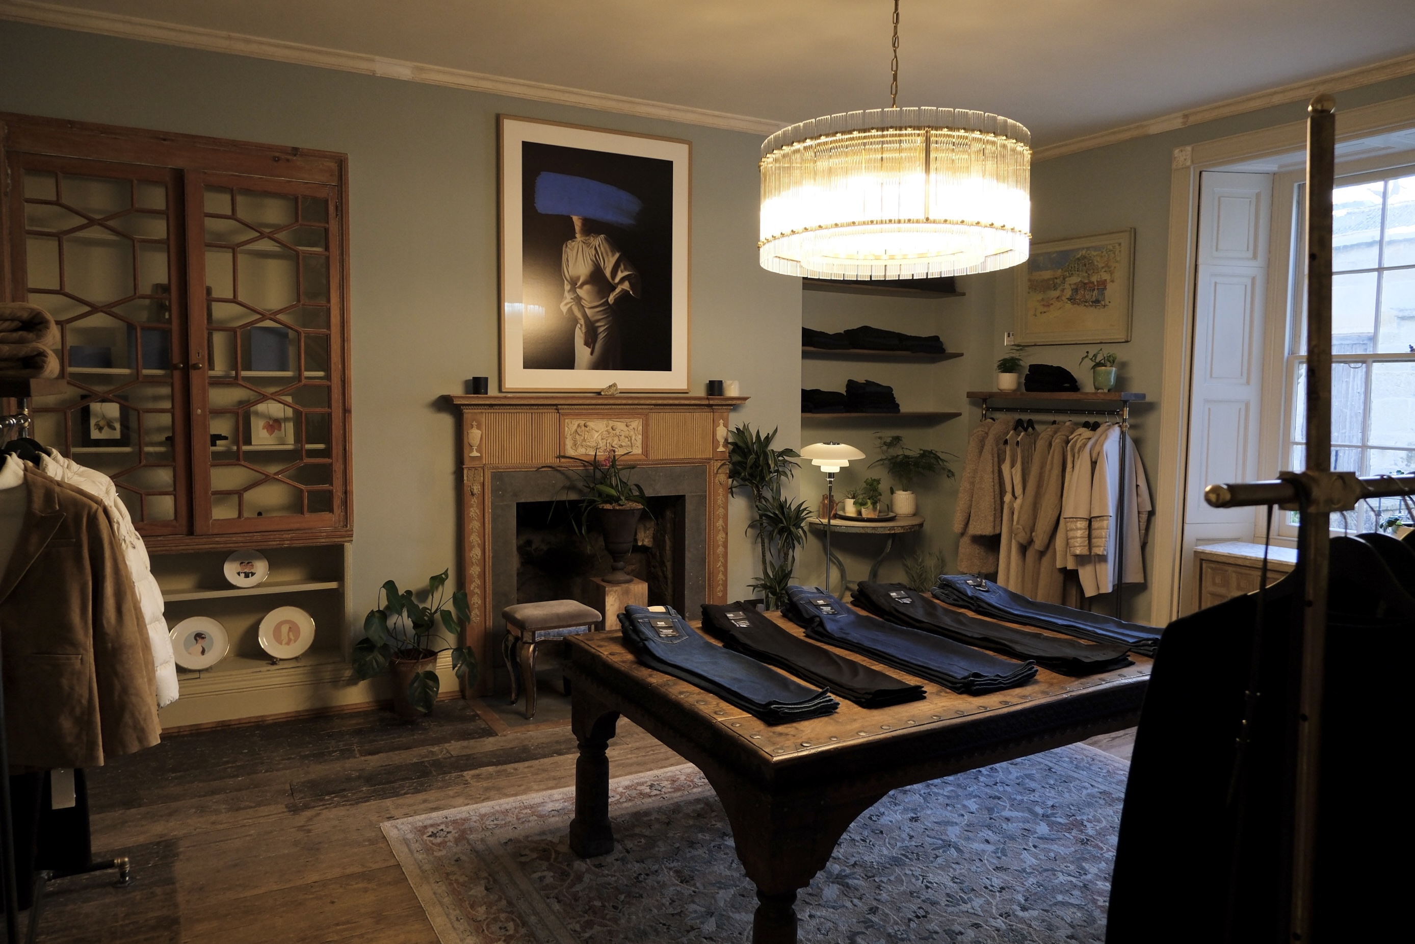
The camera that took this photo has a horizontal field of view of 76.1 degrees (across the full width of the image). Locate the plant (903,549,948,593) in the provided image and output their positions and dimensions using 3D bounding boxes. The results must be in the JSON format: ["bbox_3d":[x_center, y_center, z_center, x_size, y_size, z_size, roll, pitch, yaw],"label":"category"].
[{"bbox_3d":[1.430,0.777,6.049,0.296,0.592,0.286,-2,5,-25],"label":"plant"}]

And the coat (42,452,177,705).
[{"bbox_3d":[-1.889,0.323,2.576,0.630,0.780,0.220,-2,5,-26],"label":"coat"}]

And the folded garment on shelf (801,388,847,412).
[{"bbox_3d":[0.690,-0.440,5.604,0.260,0.148,0.240,-2,5,-26],"label":"folded garment on shelf"}]

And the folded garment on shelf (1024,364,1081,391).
[{"bbox_3d":[2.140,-0.576,5.611,0.237,0.163,0.247,-3,5,-34],"label":"folded garment on shelf"}]

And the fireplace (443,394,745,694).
[{"bbox_3d":[-0.526,0.368,4.745,1.590,1.520,0.210,-2,5,-26],"label":"fireplace"}]

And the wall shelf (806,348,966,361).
[{"bbox_3d":[1.046,-0.752,5.746,1.270,0.025,0.270,-2,5,-26],"label":"wall shelf"}]

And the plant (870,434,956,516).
[{"bbox_3d":[1.380,0.039,6.053,0.533,0.533,0.385,-2,5,-25],"label":"plant"}]

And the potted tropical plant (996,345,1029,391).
[{"bbox_3d":[1.971,-0.664,5.853,0.188,0.286,0.193,-3,5,-34],"label":"potted tropical plant"}]

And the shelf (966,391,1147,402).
[{"bbox_3d":[2.088,-0.459,5.486,0.260,0.042,1.030,-3,6,-37],"label":"shelf"}]

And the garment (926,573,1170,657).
[{"bbox_3d":[1.215,0.493,3.231,0.227,0.077,1.007,-2,5,-29],"label":"garment"}]

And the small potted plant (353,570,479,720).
[{"bbox_3d":[-1.399,0.832,4.365,0.553,0.701,0.474,-2,5,-25],"label":"small potted plant"}]

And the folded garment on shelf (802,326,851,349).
[{"bbox_3d":[0.674,-0.837,5.671,0.375,0.133,0.276,-2,5,-25],"label":"folded garment on shelf"}]

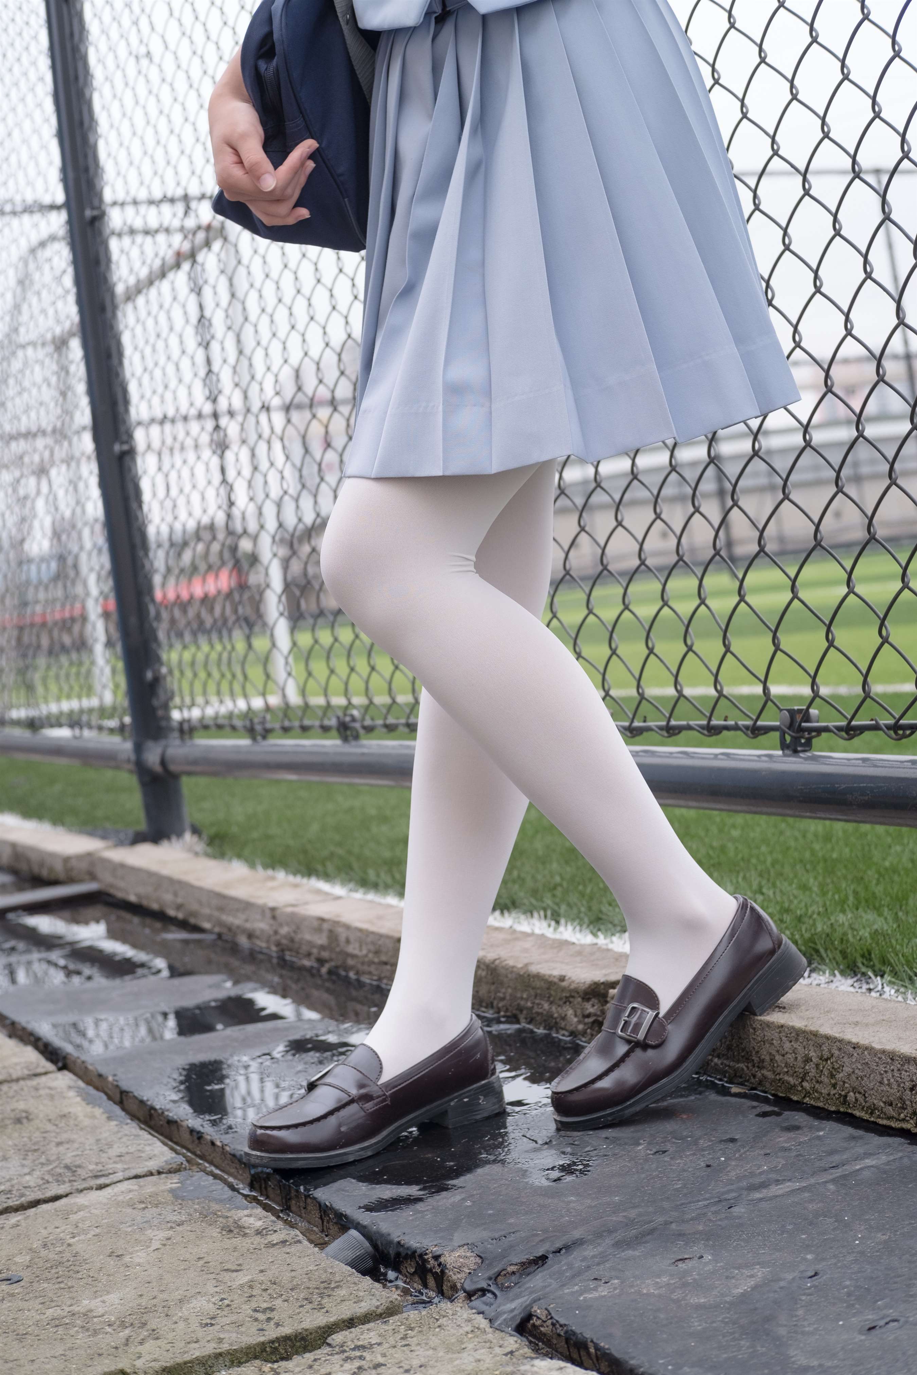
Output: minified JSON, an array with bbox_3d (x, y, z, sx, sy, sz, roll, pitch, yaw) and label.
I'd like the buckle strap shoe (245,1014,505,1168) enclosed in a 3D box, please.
[{"bbox_3d":[-0.074,0.367,2.580,0.255,0.097,0.094,-9,3,-23],"label":"buckle strap shoe"}]

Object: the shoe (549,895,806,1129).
[{"bbox_3d":[0.195,0.290,2.530,0.257,0.100,0.094,-34,7,-9],"label":"shoe"}]

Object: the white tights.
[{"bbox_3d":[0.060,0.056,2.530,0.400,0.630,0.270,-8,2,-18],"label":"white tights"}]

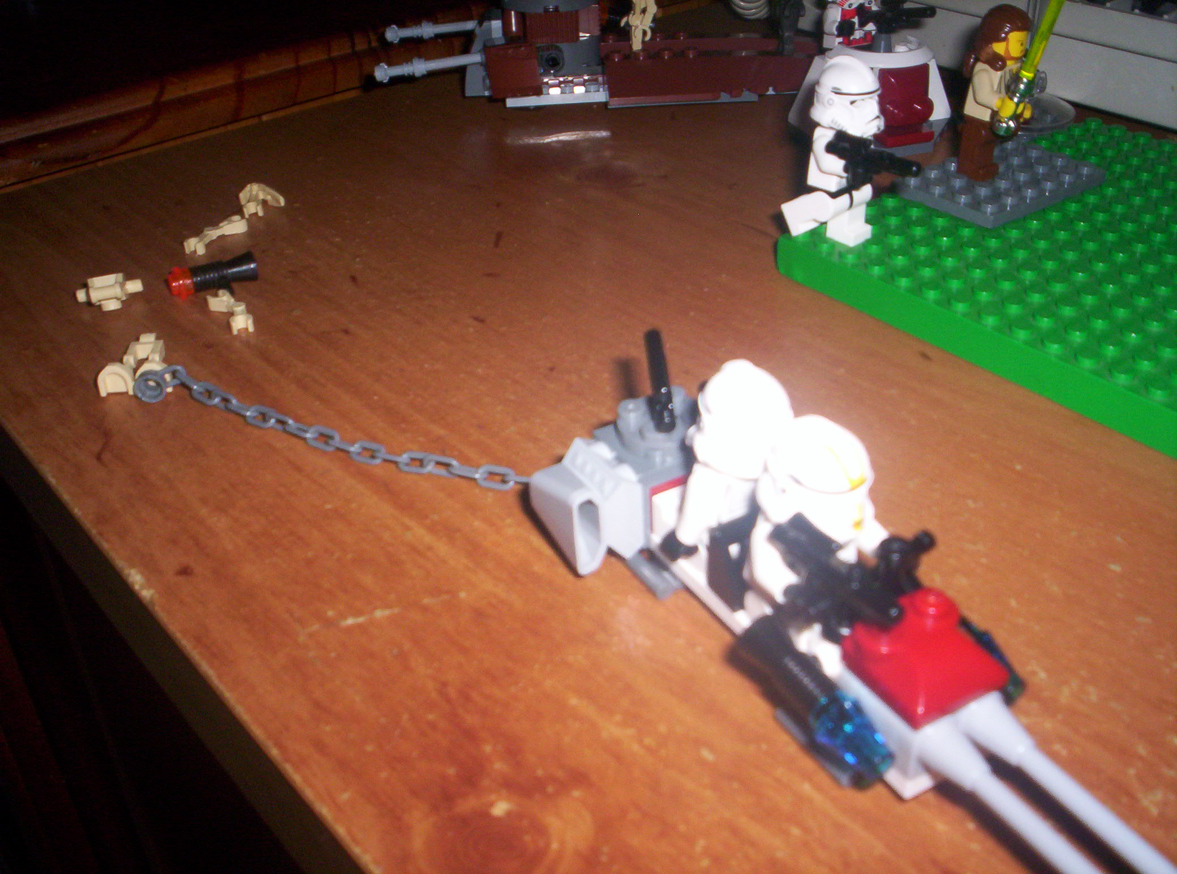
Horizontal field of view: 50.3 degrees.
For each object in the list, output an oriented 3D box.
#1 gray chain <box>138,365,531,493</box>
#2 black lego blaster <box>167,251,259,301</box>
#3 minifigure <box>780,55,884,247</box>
[{"bbox_3d":[-0.050,-0.002,0.253,0.101,0.007,0.009,14,37,22],"label":"gray chain"},{"bbox_3d":[-0.093,-0.039,0.312,0.021,0.008,0.014,-16,53,-20],"label":"black lego blaster"},{"bbox_3d":[0.060,-0.067,0.297,0.021,0.043,0.021,-24,40,-30],"label":"minifigure"}]

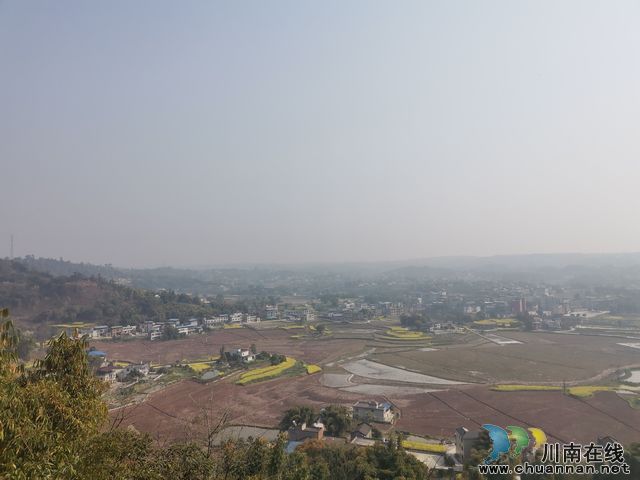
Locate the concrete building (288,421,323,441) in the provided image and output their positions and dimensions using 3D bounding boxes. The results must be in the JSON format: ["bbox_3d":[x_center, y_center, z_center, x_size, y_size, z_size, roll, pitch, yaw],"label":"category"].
[{"bbox_3d":[-5.500,77.330,195.890,13.200,5.000,7.500,-1,-3,14],"label":"concrete building"}]

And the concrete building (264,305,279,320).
[{"bbox_3d":[-56.570,84.250,561.030,13.600,15.800,10.500,0,-3,3],"label":"concrete building"}]

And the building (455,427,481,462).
[{"bbox_3d":[54.450,74.770,176.720,7.600,10.400,6.800,0,-3,-5],"label":"building"}]

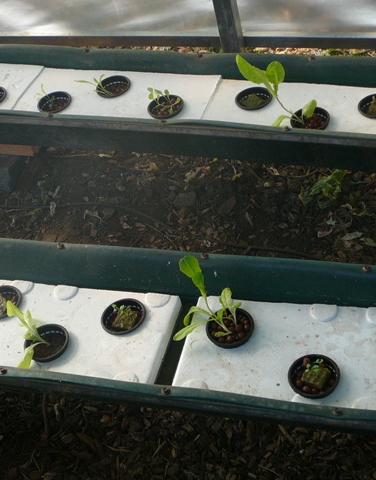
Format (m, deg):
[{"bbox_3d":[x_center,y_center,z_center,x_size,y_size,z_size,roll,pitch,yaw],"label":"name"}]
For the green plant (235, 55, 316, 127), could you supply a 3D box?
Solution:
[{"bbox_3d":[0.168,-0.281,1.656,0.142,0.127,0.110,-7,47,8],"label":"green plant"}]

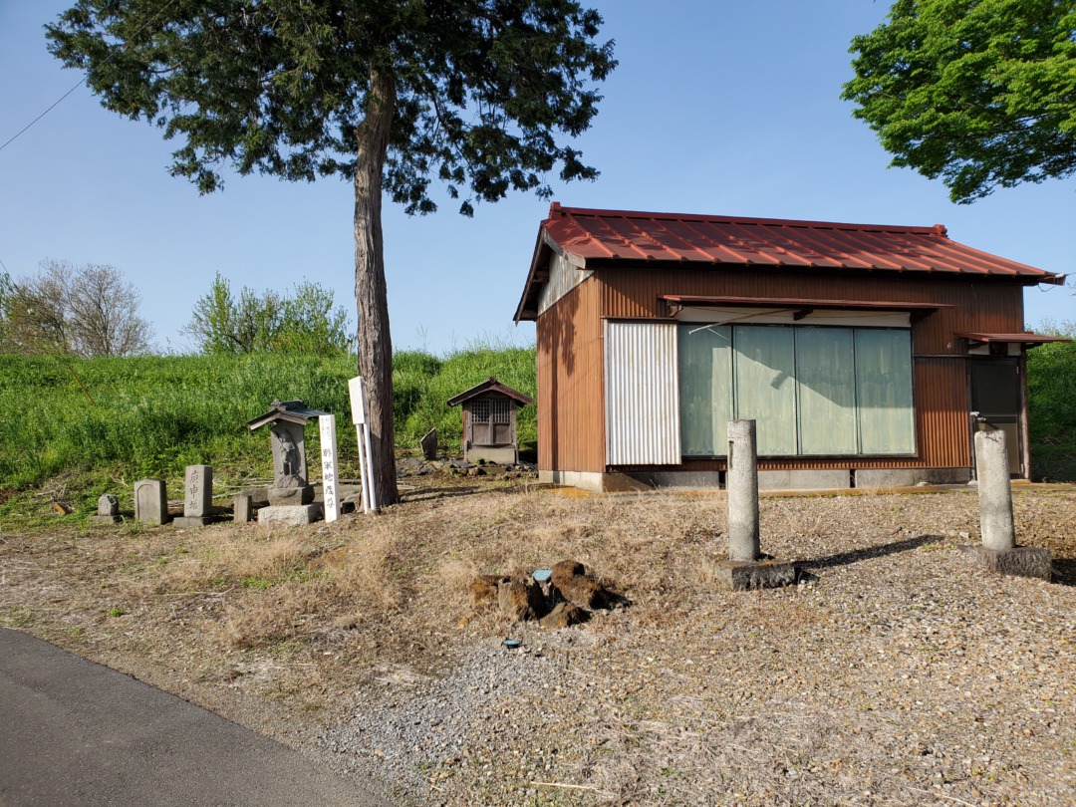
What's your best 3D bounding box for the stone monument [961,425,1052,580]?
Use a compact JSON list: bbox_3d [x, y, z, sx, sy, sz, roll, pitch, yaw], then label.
[{"bbox_3d":[3.983,0.853,6.969,0.544,1.304,0.436,0,-4,-12],"label":"stone monument"}]

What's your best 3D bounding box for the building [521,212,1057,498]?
[{"bbox_3d":[3.773,-0.970,13.411,7.395,4.563,5.212,0,-4,-12],"label":"building"}]

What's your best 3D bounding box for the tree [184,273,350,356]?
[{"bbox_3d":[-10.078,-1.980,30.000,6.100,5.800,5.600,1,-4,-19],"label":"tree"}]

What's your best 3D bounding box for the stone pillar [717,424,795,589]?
[{"bbox_3d":[1.701,0.788,6.494,0.523,1.315,0.436,0,-4,-12],"label":"stone pillar"}]

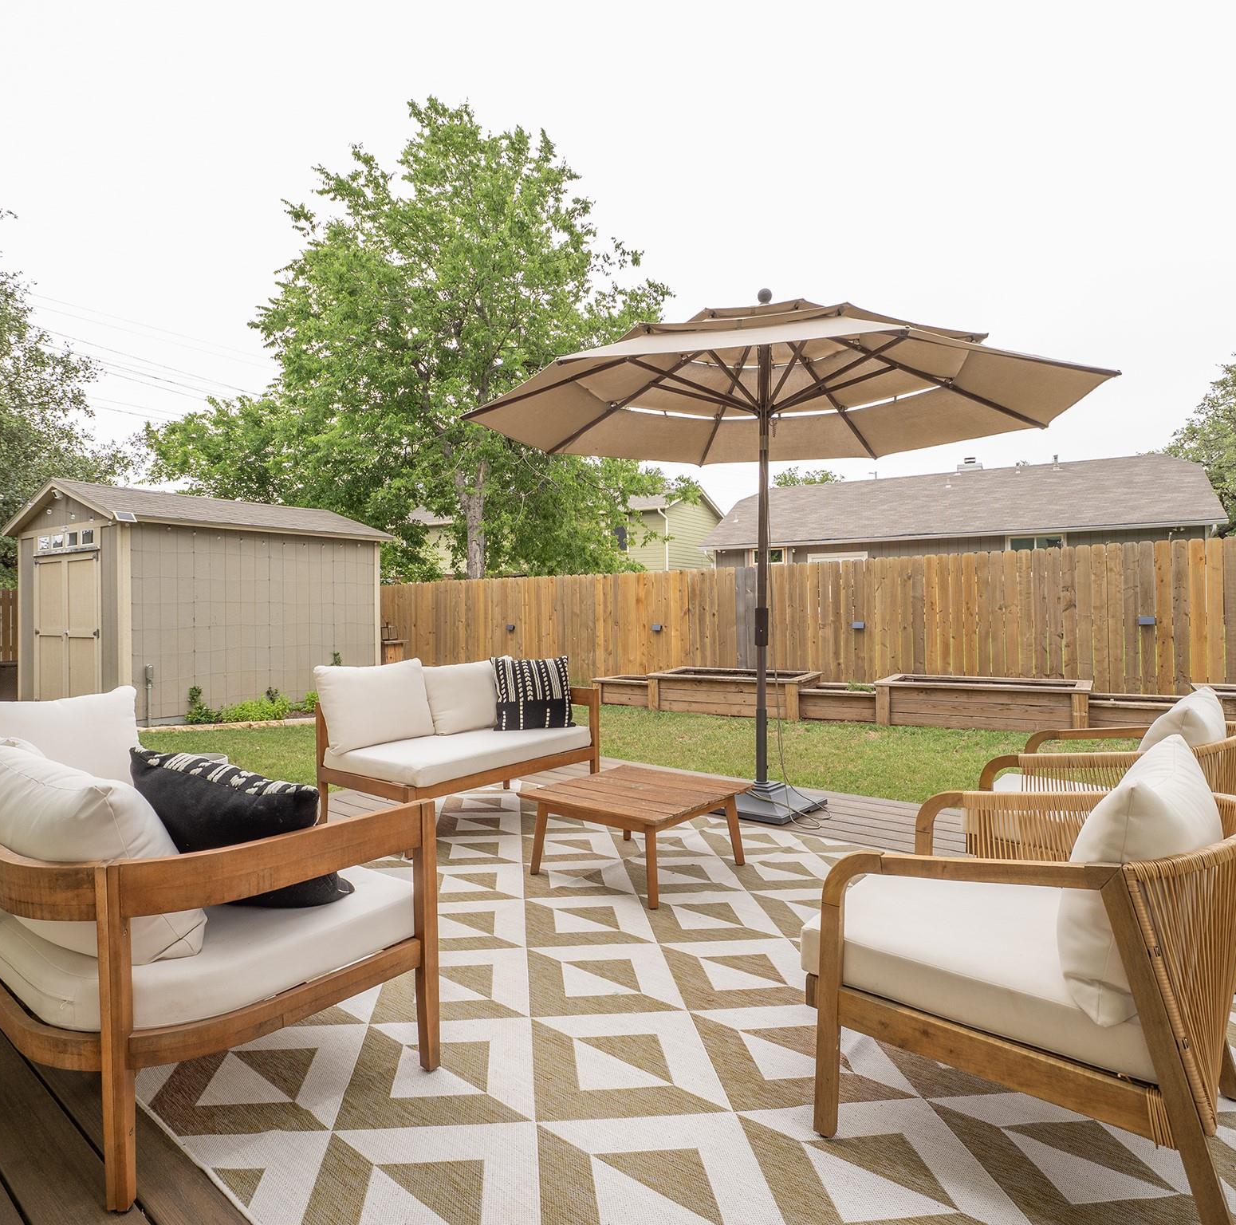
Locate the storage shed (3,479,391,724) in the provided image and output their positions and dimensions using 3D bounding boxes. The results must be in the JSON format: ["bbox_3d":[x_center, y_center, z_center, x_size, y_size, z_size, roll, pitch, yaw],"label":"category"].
[{"bbox_3d":[-6.085,-0.129,11.268,3.200,3.050,3.950,-1,-1,33],"label":"storage shed"}]

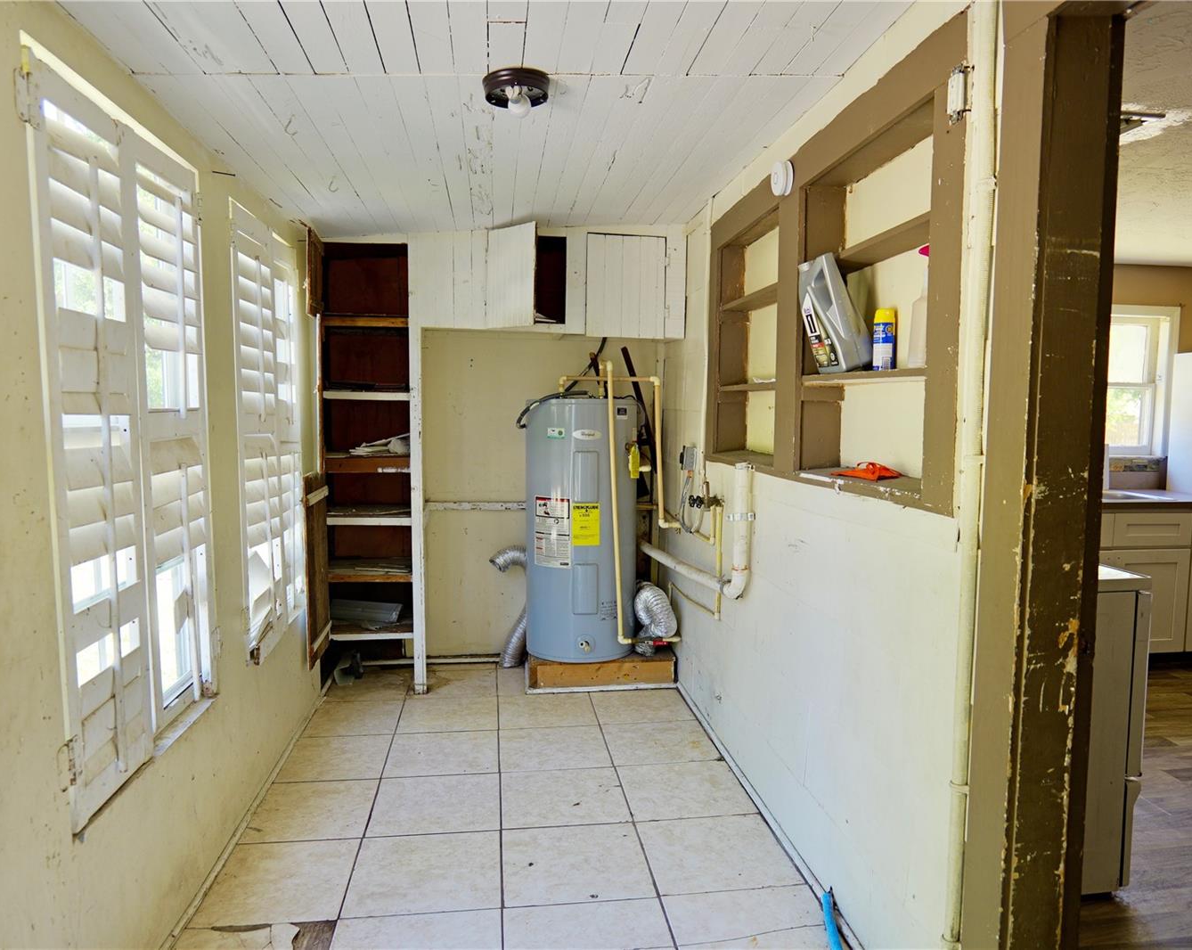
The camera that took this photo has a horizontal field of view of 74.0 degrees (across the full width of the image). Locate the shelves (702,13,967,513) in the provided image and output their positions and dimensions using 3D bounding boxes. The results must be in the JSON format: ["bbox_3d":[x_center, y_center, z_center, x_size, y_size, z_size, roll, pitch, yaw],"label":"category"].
[{"bbox_3d":[0.634,-0.461,2.383,0.150,0.935,1.790,0,5,-7],"label":"shelves"}]

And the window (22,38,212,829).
[{"bbox_3d":[-1.069,-0.057,1.847,0.110,1.460,0.850,0,5,-7],"label":"window"}]

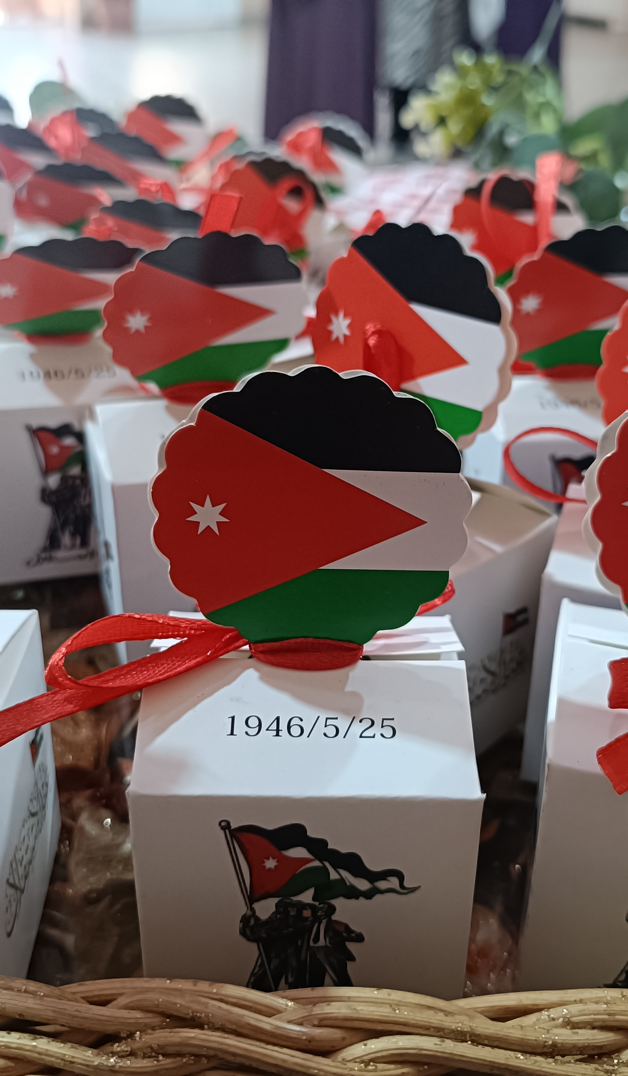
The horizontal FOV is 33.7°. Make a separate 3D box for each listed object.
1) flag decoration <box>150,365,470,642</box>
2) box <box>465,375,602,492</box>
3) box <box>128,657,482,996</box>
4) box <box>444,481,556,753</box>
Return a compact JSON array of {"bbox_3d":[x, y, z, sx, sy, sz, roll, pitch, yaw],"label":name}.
[{"bbox_3d":[0.000,-0.004,0.167,0.051,0.050,0.005,1,25,1],"label":"flag decoration"},{"bbox_3d":[0.073,-0.019,0.316,0.054,0.065,0.052,-4,28,-9],"label":"box"},{"bbox_3d":[-0.001,0.049,0.192,0.054,0.065,0.052,1,27,1],"label":"box"},{"bbox_3d":[0.018,0.016,0.247,0.054,0.065,0.052,24,37,38],"label":"box"}]

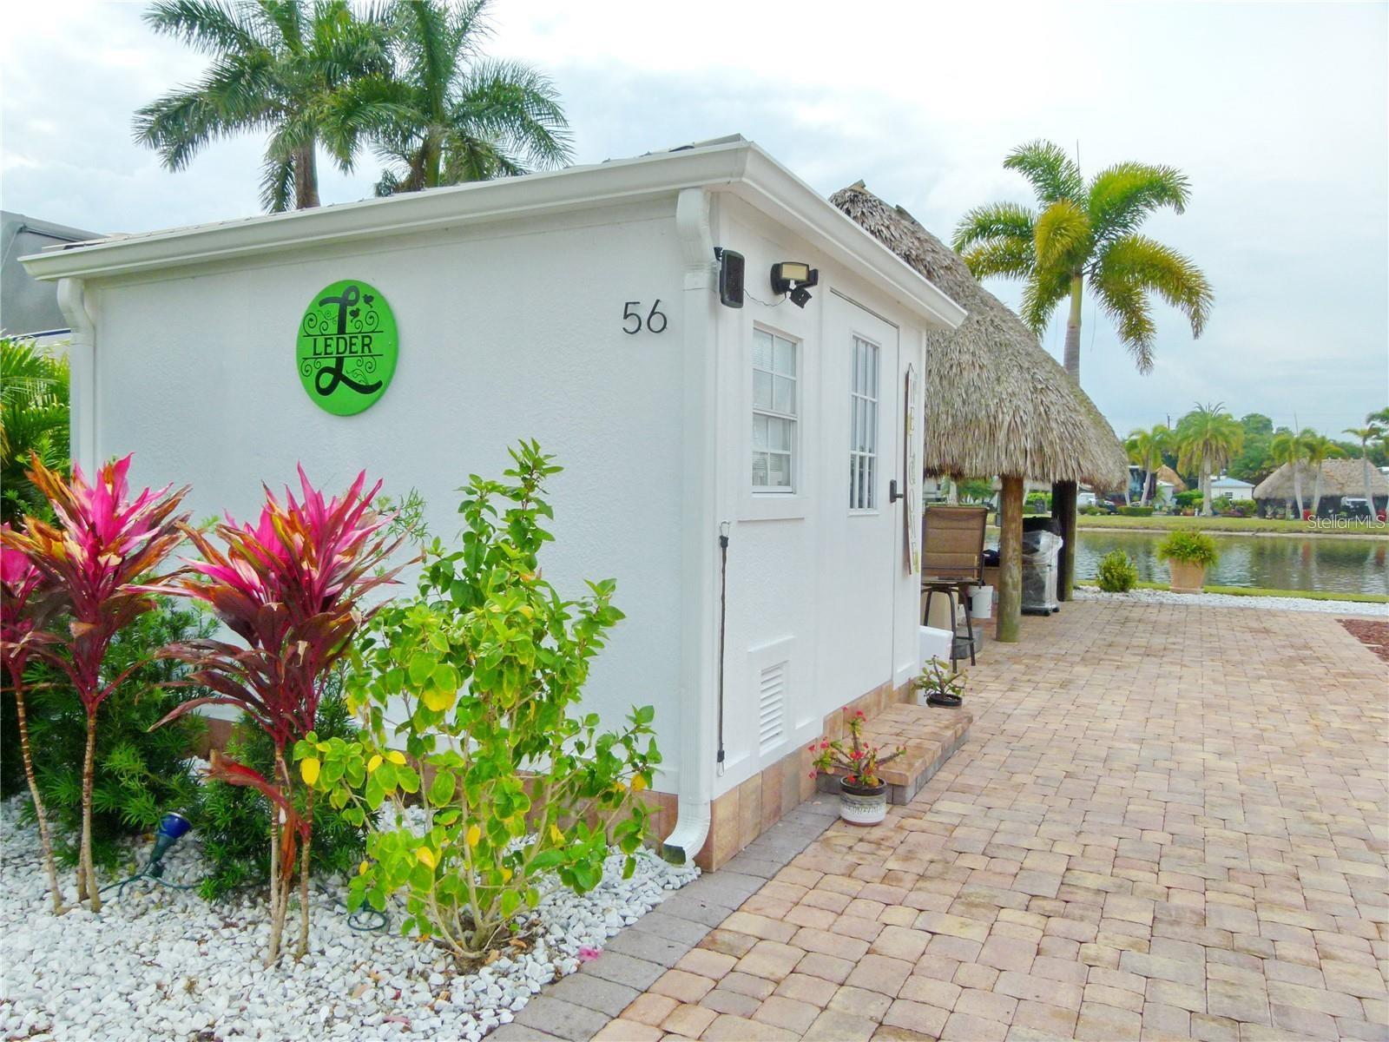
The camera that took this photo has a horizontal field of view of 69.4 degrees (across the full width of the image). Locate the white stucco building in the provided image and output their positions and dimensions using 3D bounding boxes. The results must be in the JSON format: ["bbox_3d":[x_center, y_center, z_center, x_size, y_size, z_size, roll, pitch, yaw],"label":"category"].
[{"bbox_3d":[-0.853,-0.273,5.797,4.059,2.950,3.517,1,2,26],"label":"white stucco building"}]

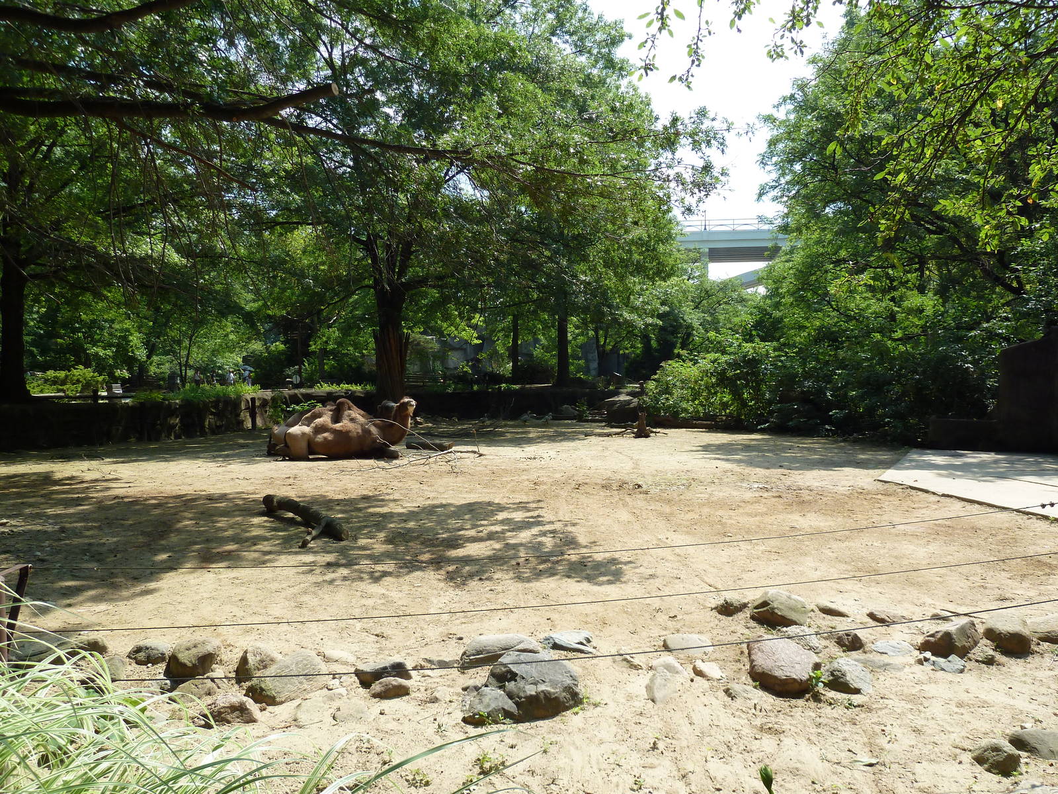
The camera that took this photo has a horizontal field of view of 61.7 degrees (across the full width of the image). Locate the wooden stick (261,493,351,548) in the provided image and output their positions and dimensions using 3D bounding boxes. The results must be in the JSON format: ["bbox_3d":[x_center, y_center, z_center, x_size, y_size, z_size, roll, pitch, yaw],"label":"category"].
[{"bbox_3d":[-2.890,1.387,10.539,0.591,0.290,2.637,-1,2,-34],"label":"wooden stick"}]

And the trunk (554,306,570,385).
[{"bbox_3d":[1.415,-2.088,37.000,0.560,3.313,0.560,0,2,0],"label":"trunk"}]

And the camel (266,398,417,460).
[{"bbox_3d":[-4.050,0.633,19.238,3.000,1.320,1.300,0,2,-12],"label":"camel"}]

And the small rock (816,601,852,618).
[{"bbox_3d":[2.330,1.610,6.758,0.277,0.088,0.166,1,2,19],"label":"small rock"}]

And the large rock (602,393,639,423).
[{"bbox_3d":[3.215,0.390,30.897,1.326,0.974,1.127,0,2,6],"label":"large rock"}]

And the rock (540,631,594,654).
[{"bbox_3d":[0.254,1.613,5.912,0.350,0.120,0.240,0,2,0],"label":"rock"}]

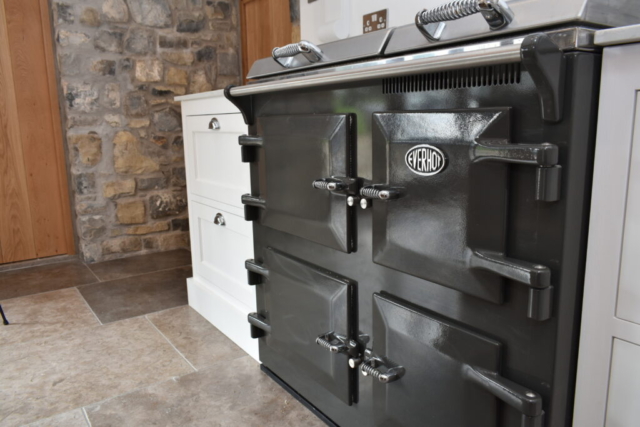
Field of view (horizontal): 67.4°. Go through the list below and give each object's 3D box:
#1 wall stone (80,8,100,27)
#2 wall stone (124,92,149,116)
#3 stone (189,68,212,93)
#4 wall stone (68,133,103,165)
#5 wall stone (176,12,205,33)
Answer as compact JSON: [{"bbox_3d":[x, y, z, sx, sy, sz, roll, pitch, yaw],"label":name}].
[{"bbox_3d":[-1.297,-1.097,2.705,0.098,0.090,0.090,-8,13,-31],"label":"wall stone"},{"bbox_3d":[-1.115,-0.656,2.900,0.131,0.139,0.090,-8,13,-31],"label":"wall stone"},{"bbox_3d":[-0.783,-0.849,3.104,0.148,0.148,0.095,-9,13,-35],"label":"stone"},{"bbox_3d":[-1.359,-0.368,2.769,0.167,0.183,0.095,-9,13,-35],"label":"wall stone"},{"bbox_3d":[-0.818,-1.185,2.997,0.172,0.110,0.090,-8,13,-31],"label":"wall stone"}]

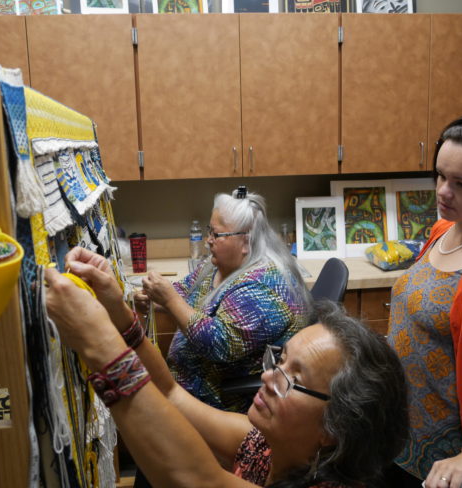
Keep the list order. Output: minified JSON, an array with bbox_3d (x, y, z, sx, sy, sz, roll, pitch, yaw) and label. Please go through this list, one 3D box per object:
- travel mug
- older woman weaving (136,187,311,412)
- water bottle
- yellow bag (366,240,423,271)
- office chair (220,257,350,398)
[{"bbox_3d":[-0.427,0.039,2.442,0.085,0.179,0.085,-2,8,-5],"label":"travel mug"},{"bbox_3d":[-0.039,0.464,1.710,0.690,1.280,0.540,-4,8,-13],"label":"older woman weaving"},{"bbox_3d":[-0.172,-0.008,2.639,0.064,0.205,0.064,-2,8,-5],"label":"water bottle"},{"bbox_3d":[0.758,0.043,2.415,0.260,0.105,0.240,-2,8,-5],"label":"yellow bag"},{"bbox_3d":[0.118,0.574,1.750,0.610,1.043,0.600,-3,8,-11],"label":"office chair"}]

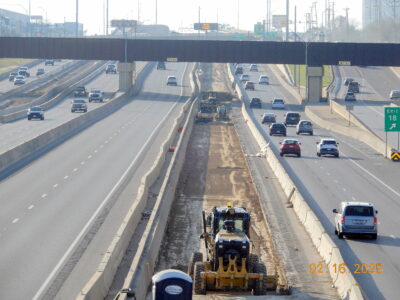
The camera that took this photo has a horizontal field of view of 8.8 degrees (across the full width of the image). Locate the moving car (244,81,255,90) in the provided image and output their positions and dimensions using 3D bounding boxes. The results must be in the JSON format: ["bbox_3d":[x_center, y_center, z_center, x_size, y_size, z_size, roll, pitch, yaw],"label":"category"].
[{"bbox_3d":[9.847,-12.504,510.964,1.830,1.660,4.600,0,2,0],"label":"moving car"}]

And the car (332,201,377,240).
[{"bbox_3d":[8.310,3.652,138.464,2.000,1.760,5.150,0,2,0],"label":"car"}]

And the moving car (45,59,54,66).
[{"bbox_3d":[-35.159,-20.638,609.963,1.950,1.780,5.200,0,2,0],"label":"moving car"}]

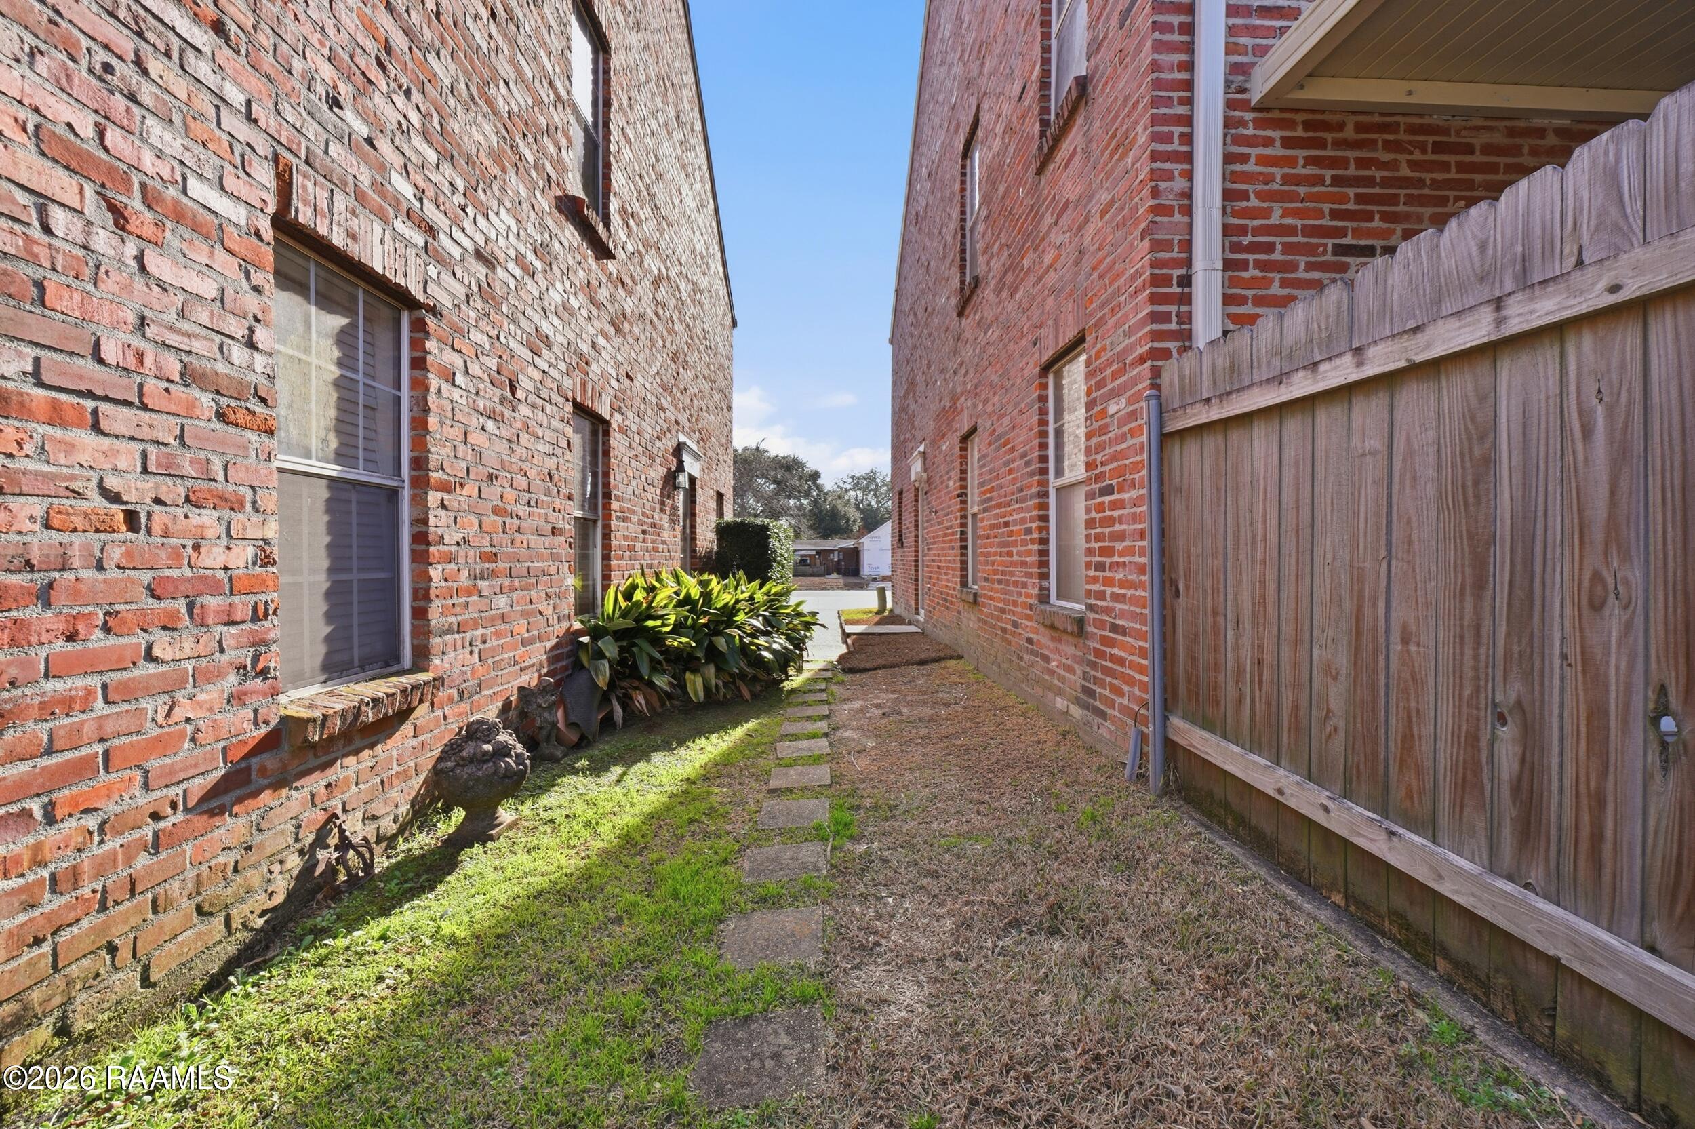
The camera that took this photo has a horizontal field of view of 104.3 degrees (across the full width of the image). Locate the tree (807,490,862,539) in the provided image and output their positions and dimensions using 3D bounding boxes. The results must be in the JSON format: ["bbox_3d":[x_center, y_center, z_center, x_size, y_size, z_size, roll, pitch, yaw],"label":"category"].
[{"bbox_3d":[-1.335,-3.362,62.954,6.000,7.800,6.000,0,1,-2],"label":"tree"}]

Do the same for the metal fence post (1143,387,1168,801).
[{"bbox_3d":[1.271,0.112,2.720,0.065,1.660,0.065,0,1,-2],"label":"metal fence post"}]

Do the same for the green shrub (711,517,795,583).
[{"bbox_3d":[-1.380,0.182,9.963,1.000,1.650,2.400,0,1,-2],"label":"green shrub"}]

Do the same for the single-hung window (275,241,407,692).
[{"bbox_3d":[-1.841,-0.299,2.346,0.090,1.480,0.790,0,1,-2],"label":"single-hung window"}]

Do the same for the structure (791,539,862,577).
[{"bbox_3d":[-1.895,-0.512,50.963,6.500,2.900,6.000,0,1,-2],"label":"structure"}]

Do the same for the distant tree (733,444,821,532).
[{"bbox_3d":[-8.168,-5.029,61.707,11.500,11.600,11.000,0,1,-2],"label":"distant tree"}]

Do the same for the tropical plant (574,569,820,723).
[{"bbox_3d":[-1.054,0.545,5.575,1.500,1.040,2.700,0,1,-2],"label":"tropical plant"}]

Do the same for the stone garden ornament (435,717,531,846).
[{"bbox_3d":[-1.484,0.835,2.680,0.350,0.440,0.350,0,1,-2],"label":"stone garden ornament"}]

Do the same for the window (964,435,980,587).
[{"bbox_3d":[1.264,-0.506,6.410,0.090,1.480,0.780,0,1,-2],"label":"window"}]

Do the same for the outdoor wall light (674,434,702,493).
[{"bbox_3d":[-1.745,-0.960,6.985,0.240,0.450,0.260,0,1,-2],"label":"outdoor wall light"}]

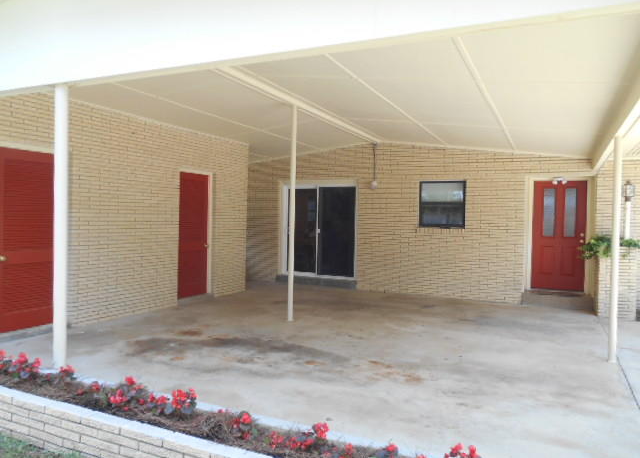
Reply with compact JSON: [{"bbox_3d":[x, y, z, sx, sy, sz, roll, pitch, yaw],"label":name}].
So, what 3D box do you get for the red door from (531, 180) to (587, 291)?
[{"bbox_3d":[4.259,0.123,8.570,0.852,1.938,0.060,2,1,26],"label":"red door"}]

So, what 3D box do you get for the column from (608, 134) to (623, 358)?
[{"bbox_3d":[3.174,0.220,5.158,0.085,2.440,0.085,2,1,26],"label":"column"}]

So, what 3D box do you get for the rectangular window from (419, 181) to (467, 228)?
[{"bbox_3d":[2.408,-0.477,9.463,0.903,0.921,0.090,2,1,26],"label":"rectangular window"}]

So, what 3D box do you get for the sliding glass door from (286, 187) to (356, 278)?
[{"bbox_3d":[-0.027,0.049,10.699,1.755,2.021,0.100,2,1,26],"label":"sliding glass door"}]

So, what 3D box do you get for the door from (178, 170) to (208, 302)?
[{"bbox_3d":[-2.206,0.113,8.387,0.060,2.144,0.747,2,1,26],"label":"door"}]

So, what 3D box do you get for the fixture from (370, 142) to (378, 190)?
[{"bbox_3d":[1.130,-1.314,9.971,0.145,0.996,0.130,2,1,26],"label":"fixture"}]

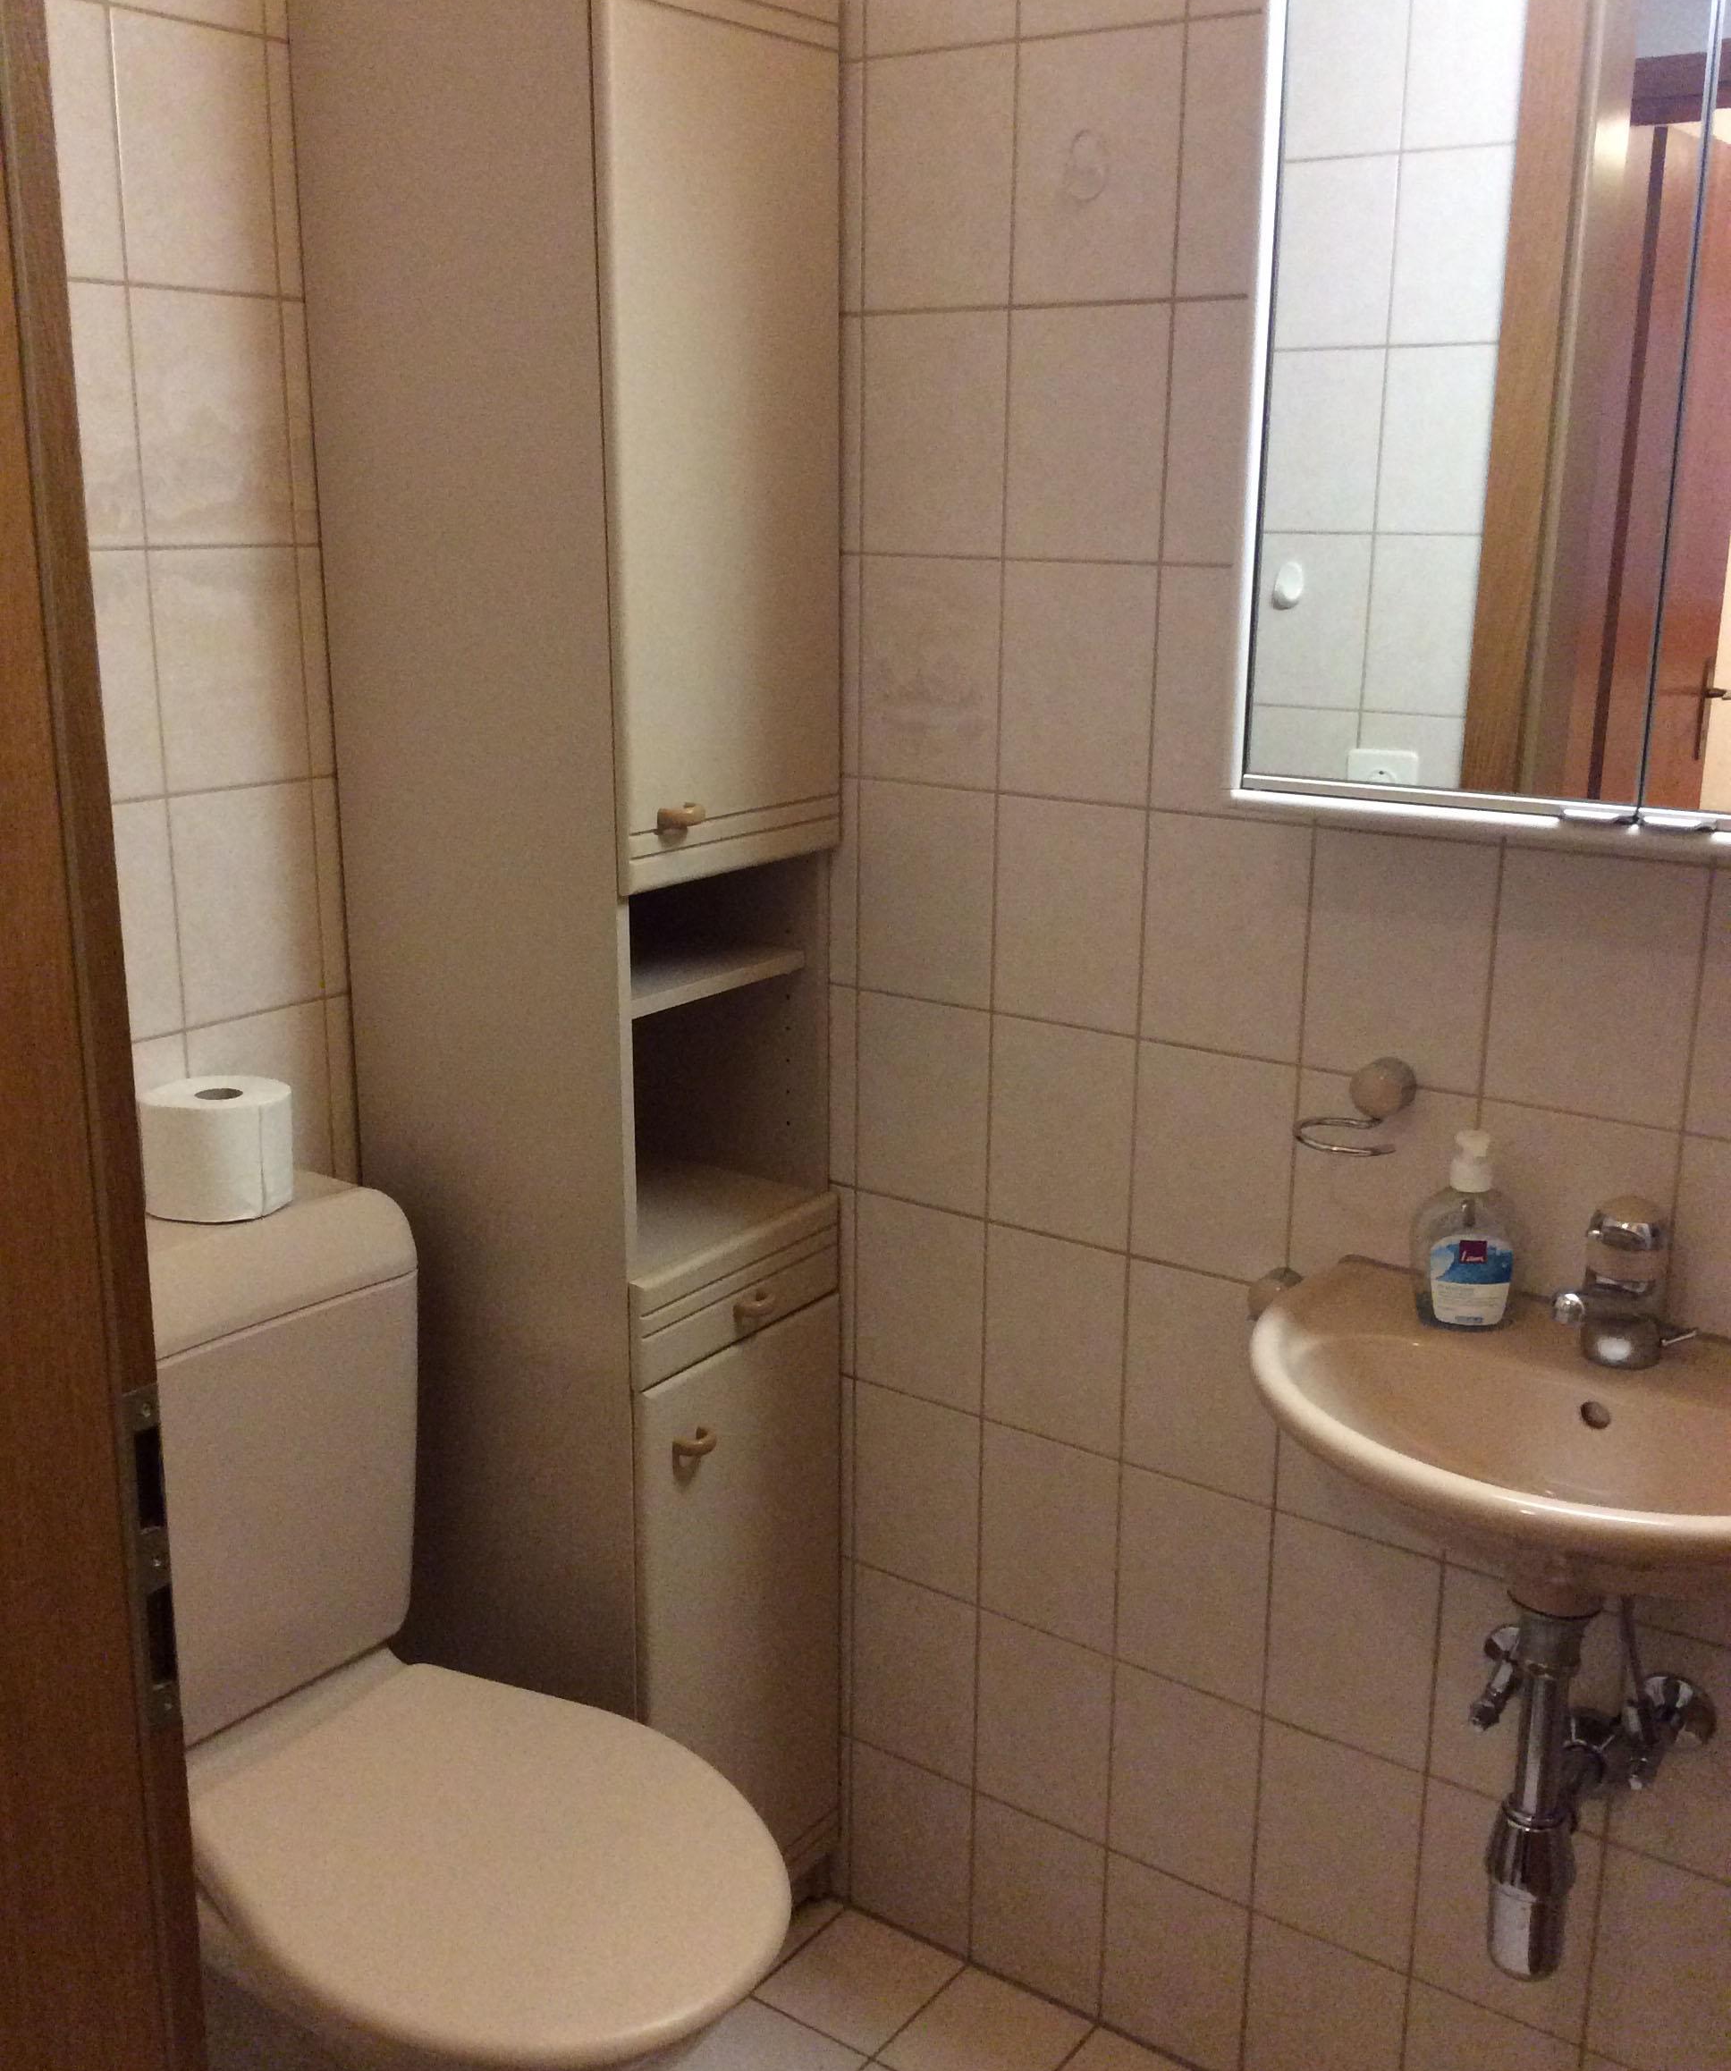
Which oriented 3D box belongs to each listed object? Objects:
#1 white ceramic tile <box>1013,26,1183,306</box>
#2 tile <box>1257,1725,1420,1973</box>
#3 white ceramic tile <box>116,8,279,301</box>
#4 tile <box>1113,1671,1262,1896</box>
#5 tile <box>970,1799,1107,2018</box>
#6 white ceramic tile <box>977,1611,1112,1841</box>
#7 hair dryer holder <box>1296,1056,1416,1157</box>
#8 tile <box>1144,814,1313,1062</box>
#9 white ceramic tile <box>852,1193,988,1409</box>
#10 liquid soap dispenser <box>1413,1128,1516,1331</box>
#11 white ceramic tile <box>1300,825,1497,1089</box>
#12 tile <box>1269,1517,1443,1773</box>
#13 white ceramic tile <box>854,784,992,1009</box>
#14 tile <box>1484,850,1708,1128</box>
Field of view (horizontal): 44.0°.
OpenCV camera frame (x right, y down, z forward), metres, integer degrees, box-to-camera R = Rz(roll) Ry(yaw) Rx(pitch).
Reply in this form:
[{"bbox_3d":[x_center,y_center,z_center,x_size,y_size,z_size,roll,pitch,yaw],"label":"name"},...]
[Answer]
[{"bbox_3d":[0.185,-0.687,1.703,0.149,0.198,0.010,11,18,34],"label":"white ceramic tile"},{"bbox_3d":[0.419,0.714,1.891,0.148,0.197,0.009,11,18,35],"label":"tile"},{"bbox_3d":[-0.532,-0.696,1.698,0.010,0.198,0.149,11,18,34],"label":"white ceramic tile"},{"bbox_3d":[0.296,0.690,1.977,0.148,0.197,0.009,11,18,35],"label":"tile"},{"bbox_3d":[0.172,0.858,2.114,0.148,0.197,0.009,11,18,35],"label":"tile"},{"bbox_3d":[0.175,0.674,2.090,0.151,0.199,0.011,11,18,35],"label":"white ceramic tile"},{"bbox_3d":[0.389,0.049,1.658,0.086,0.059,0.119,11,18,35],"label":"hair dryer holder"},{"bbox_3d":[0.305,-0.085,1.802,0.151,0.199,0.011,11,18,35],"label":"tile"},{"bbox_3d":[0.055,0.259,2.078,0.151,0.199,0.011,11,18,35],"label":"white ceramic tile"},{"bbox_3d":[0.463,0.141,1.632,0.081,0.151,0.052,5,16,16],"label":"liquid soap dispenser"},{"bbox_3d":[0.425,-0.060,1.688,0.149,0.198,0.010,11,18,34],"label":"white ceramic tile"},{"bbox_3d":[0.425,0.526,1.864,0.151,0.199,0.011,11,18,35],"label":"tile"},{"bbox_3d":[0.058,-0.129,1.943,0.148,0.197,0.009,11,18,35],"label":"white ceramic tile"},{"bbox_3d":[0.547,-0.036,1.603,0.149,0.198,0.010,11,18,34],"label":"tile"}]

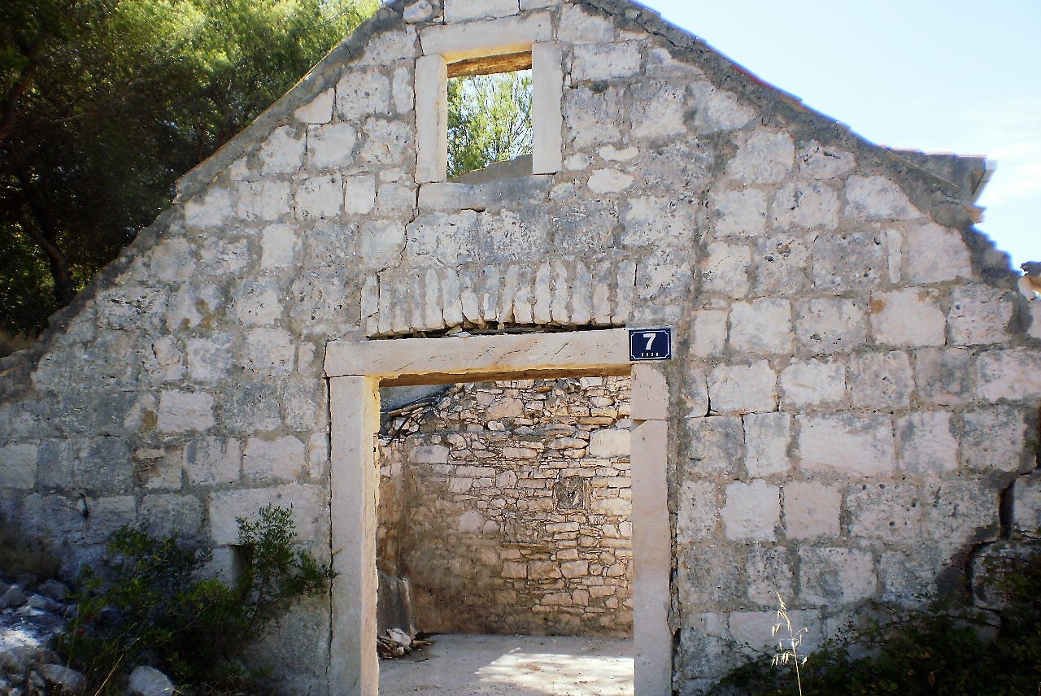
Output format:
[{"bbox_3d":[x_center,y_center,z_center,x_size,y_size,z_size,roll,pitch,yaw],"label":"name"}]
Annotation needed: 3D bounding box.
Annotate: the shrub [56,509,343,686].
[{"bbox_3d":[-1.700,1.319,6.008,1.420,1.000,0.950,-3,-9,15],"label":"shrub"}]

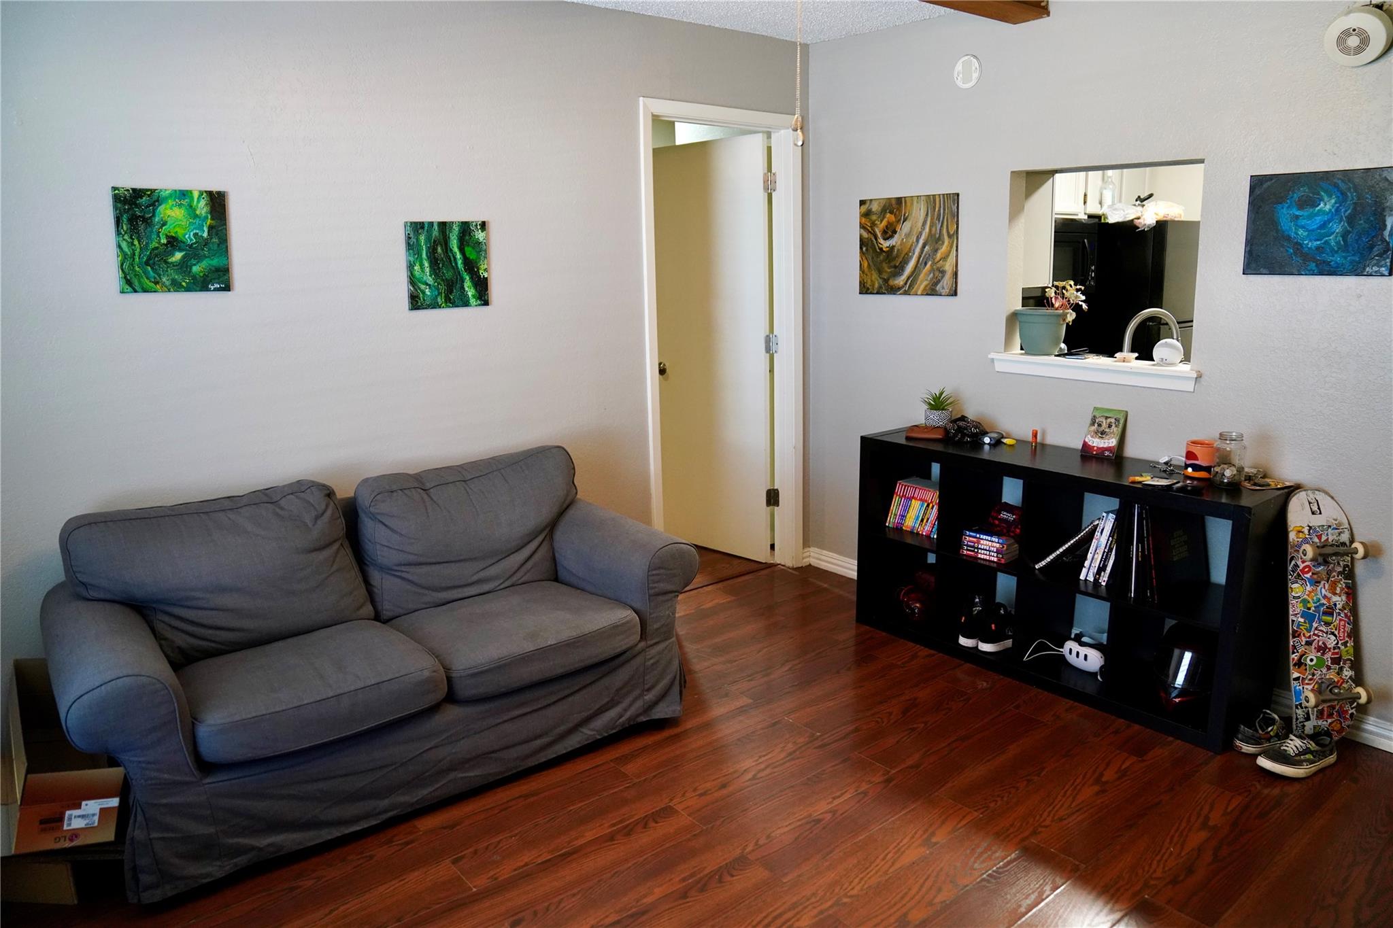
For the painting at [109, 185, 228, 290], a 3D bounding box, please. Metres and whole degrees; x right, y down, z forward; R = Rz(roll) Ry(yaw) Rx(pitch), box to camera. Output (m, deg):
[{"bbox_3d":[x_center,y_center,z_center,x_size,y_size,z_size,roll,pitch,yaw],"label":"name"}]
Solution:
[{"bbox_3d":[-1.513,-0.643,2.677,0.302,0.300,0.020,-12,16,-39],"label":"painting"}]

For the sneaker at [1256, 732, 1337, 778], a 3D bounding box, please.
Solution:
[{"bbox_3d":[1.782,0.844,2.738,0.285,0.100,0.110,-4,13,-12],"label":"sneaker"}]

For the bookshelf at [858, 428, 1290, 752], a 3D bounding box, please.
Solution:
[{"bbox_3d":[1.294,0.369,3.411,0.390,0.790,1.490,-11,16,-38],"label":"bookshelf"}]

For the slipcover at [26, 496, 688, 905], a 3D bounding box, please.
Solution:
[{"bbox_3d":[-0.957,0.492,2.876,1.780,0.865,0.870,-11,16,-37],"label":"slipcover"}]

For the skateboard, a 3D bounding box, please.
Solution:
[{"bbox_3d":[1.911,0.484,2.817,0.205,0.800,0.130,-1,-3,1],"label":"skateboard"}]

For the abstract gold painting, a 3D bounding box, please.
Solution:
[{"bbox_3d":[0.876,-0.914,3.898,0.020,0.406,0.508,-12,16,-39],"label":"abstract gold painting"}]

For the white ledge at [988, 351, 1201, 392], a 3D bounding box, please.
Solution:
[{"bbox_3d":[1.469,-0.348,3.442,0.160,0.078,0.830,-11,16,-38],"label":"white ledge"}]

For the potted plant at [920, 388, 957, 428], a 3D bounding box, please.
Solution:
[{"bbox_3d":[1.000,-0.225,3.845,0.140,0.180,0.140,-1,12,0],"label":"potted plant"}]

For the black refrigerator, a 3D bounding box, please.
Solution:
[{"bbox_3d":[2.619,-0.628,5.722,0.750,1.670,0.780,-12,16,-39],"label":"black refrigerator"}]

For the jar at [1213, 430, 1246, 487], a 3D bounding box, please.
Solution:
[{"bbox_3d":[1.656,-0.017,2.884,0.091,0.168,0.091,-12,16,-39],"label":"jar"}]

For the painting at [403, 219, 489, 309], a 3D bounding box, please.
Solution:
[{"bbox_3d":[-0.864,-0.695,3.252,0.303,0.298,0.020,-11,16,-38],"label":"painting"}]

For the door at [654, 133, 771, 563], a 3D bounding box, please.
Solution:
[{"bbox_3d":[0.052,-0.560,4.718,0.762,2.032,0.035,11,17,43],"label":"door"}]

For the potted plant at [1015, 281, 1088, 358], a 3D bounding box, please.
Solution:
[{"bbox_3d":[1.376,-0.557,3.559,0.210,0.280,0.240,-11,16,-38],"label":"potted plant"}]

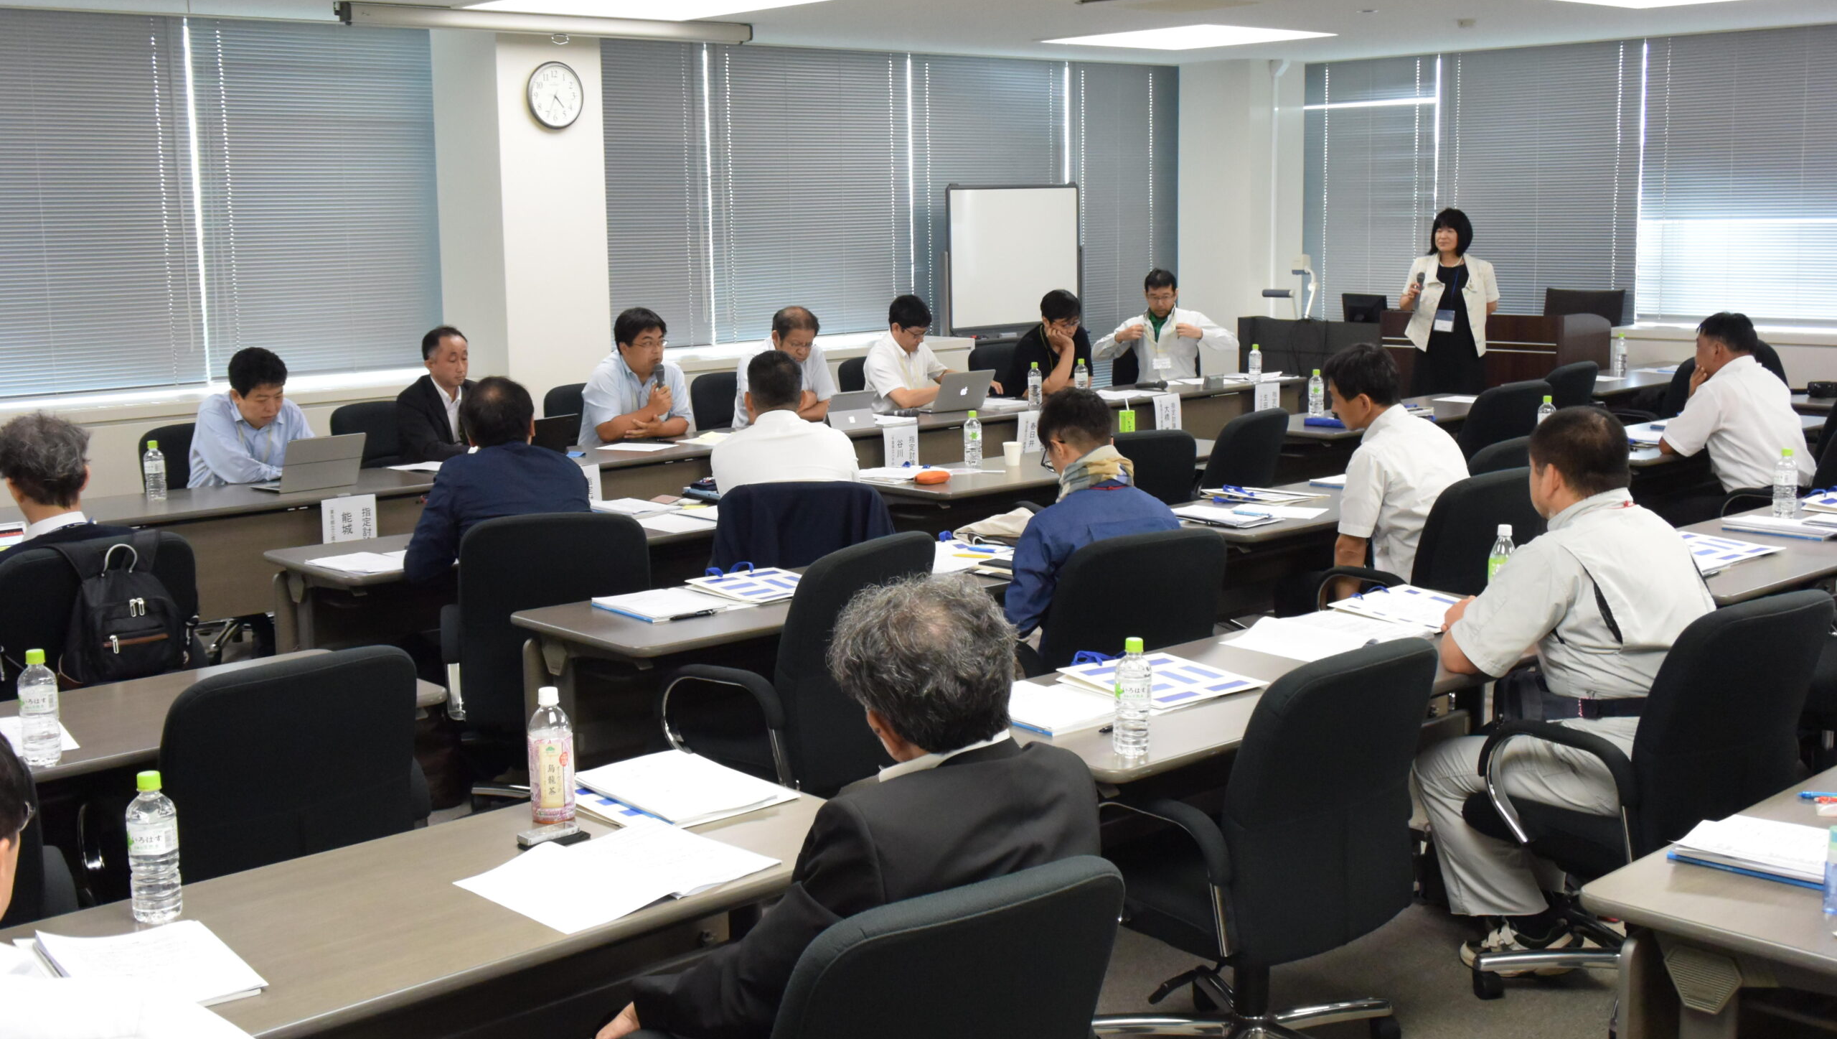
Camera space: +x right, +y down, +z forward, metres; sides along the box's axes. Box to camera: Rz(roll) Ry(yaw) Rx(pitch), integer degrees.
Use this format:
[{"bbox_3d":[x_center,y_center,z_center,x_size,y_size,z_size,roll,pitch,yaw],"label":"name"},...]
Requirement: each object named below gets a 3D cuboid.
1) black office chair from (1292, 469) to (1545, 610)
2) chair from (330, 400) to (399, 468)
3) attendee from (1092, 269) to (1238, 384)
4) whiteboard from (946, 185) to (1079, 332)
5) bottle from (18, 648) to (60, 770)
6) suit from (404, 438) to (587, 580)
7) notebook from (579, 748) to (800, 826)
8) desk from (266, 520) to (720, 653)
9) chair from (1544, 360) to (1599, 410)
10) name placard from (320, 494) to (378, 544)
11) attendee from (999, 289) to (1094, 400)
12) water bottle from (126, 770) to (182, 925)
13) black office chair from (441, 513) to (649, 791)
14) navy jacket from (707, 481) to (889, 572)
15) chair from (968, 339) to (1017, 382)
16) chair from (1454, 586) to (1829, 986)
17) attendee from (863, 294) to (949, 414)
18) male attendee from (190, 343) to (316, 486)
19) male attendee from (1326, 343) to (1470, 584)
[{"bbox_3d":[1.478,0.289,5.908,0.630,0.930,0.620,8,13,44],"label":"black office chair"},{"bbox_3d":[-2.088,-0.013,8.097,0.620,0.930,0.630,-9,12,-42],"label":"chair"},{"bbox_3d":[1.385,-0.738,11.014,0.780,1.320,0.720,-4,10,-18],"label":"attendee"},{"bbox_3d":[0.622,-1.672,12.360,1.180,0.910,0.060,-9,13,-42],"label":"whiteboard"},{"bbox_3d":[-1.670,0.355,3.675,0.066,0.218,0.066,-9,12,-41],"label":"bottle"},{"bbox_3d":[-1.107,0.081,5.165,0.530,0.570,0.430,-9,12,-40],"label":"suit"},{"bbox_3d":[-0.401,0.459,3.320,0.225,0.030,0.310,-9,12,-41],"label":"notebook"},{"bbox_3d":[-0.993,0.372,6.002,1.810,0.710,0.600,-9,12,-40],"label":"desk"},{"bbox_3d":[3.013,-0.312,9.538,0.600,0.900,0.620,-10,13,-44],"label":"chair"},{"bbox_3d":[-2.006,0.081,6.863,0.210,0.297,0.010,-9,12,-40],"label":"name placard"},{"bbox_3d":[0.734,-0.584,10.261,0.550,1.240,0.780,-10,13,-43],"label":"attendee"},{"bbox_3d":[-1.130,0.481,2.856,0.066,0.218,0.066,-9,12,-41],"label":"water bottle"},{"bbox_3d":[-1.052,0.398,5.488,0.620,0.930,0.630,-4,10,-19],"label":"black office chair"},{"bbox_3d":[-0.341,0.184,5.712,0.530,0.580,0.240,-3,9,-12],"label":"navy jacket"},{"bbox_3d":[0.618,-0.482,10.389,0.600,0.920,0.600,7,12,40],"label":"chair"},{"bbox_3d":[1.438,0.599,4.015,0.620,0.900,0.630,-9,13,-42],"label":"chair"},{"bbox_3d":[-0.001,-0.483,9.724,0.780,1.270,0.540,8,12,42],"label":"attendee"},{"bbox_3d":[-2.529,-0.052,7.460,0.520,1.220,0.760,-9,12,-41],"label":"male attendee"},{"bbox_3d":[1.331,0.102,5.917,0.800,1.270,0.540,6,11,35],"label":"male attendee"}]

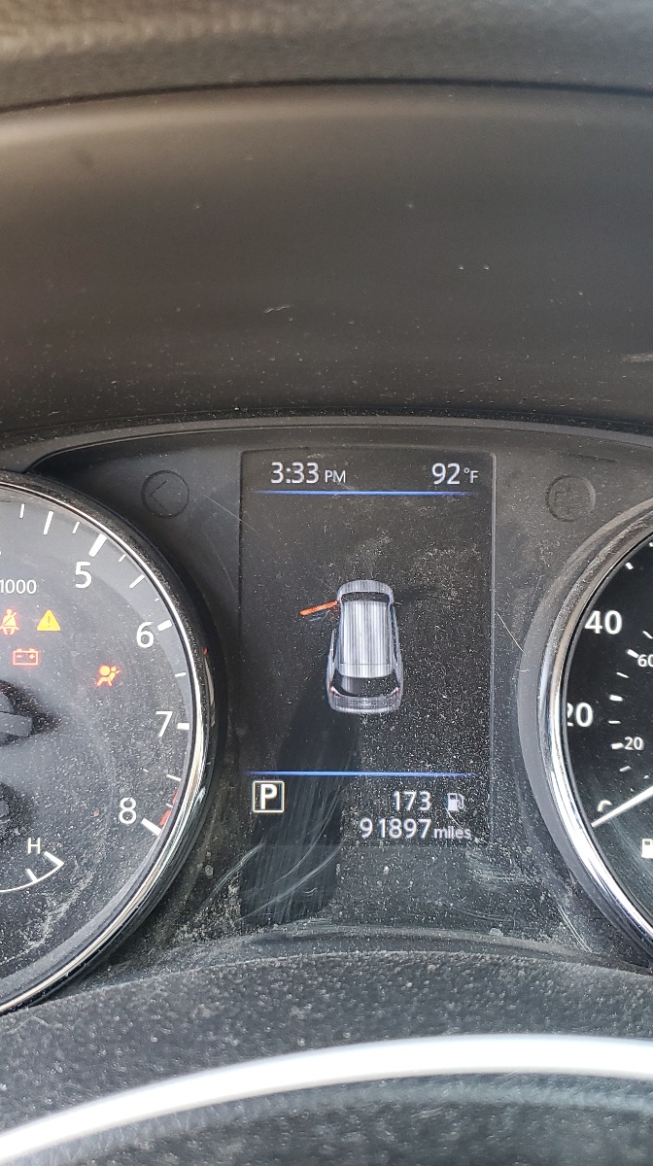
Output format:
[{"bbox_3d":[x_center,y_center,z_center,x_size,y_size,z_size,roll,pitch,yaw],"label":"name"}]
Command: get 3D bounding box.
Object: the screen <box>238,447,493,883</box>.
[{"bbox_3d":[0.010,0.022,0.312,0.067,0.115,0.012,0,1,-1],"label":"screen"}]

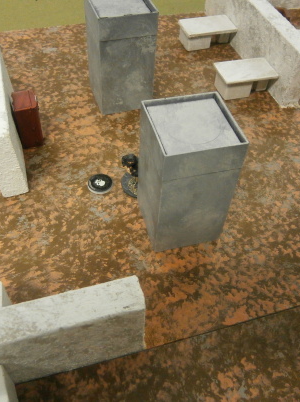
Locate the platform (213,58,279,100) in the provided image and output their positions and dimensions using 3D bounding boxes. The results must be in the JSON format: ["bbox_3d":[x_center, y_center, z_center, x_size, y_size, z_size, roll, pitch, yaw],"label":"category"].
[{"bbox_3d":[0.143,-0.185,0.619,0.085,0.035,0.052,-10,51,-12],"label":"platform"}]

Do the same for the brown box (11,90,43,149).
[{"bbox_3d":[-0.154,-0.104,0.514,0.029,0.059,0.038,-10,51,-12],"label":"brown box"}]

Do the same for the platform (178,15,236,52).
[{"bbox_3d":[0.100,-0.290,0.704,0.089,0.034,0.055,-14,52,-15],"label":"platform"}]

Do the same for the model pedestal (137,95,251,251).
[{"bbox_3d":[0.035,-0.025,0.406,0.073,0.138,0.075,-10,51,-12],"label":"model pedestal"}]

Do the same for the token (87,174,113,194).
[{"bbox_3d":[-0.060,-0.021,0.485,0.030,0.004,0.030,2,49,-2],"label":"token"}]

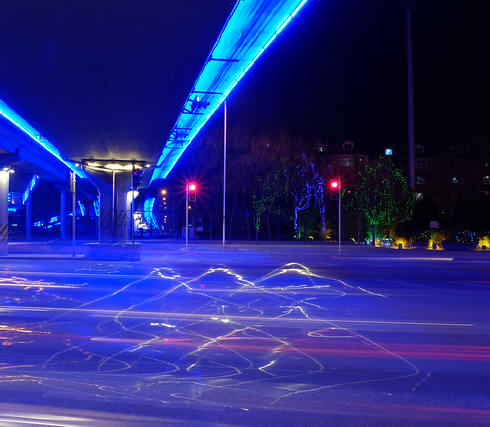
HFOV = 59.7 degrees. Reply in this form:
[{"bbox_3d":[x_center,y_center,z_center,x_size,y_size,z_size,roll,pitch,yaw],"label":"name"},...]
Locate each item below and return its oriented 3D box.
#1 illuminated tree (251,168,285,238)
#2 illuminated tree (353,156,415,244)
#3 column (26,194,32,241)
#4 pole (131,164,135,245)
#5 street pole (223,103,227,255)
[{"bbox_3d":[2.120,-0.880,38.500,3.000,6.720,2.800,0,-1,0],"label":"illuminated tree"},{"bbox_3d":[9.971,-0.858,30.500,4.400,6.430,4.200,0,-1,0],"label":"illuminated tree"},{"bbox_3d":[-20.267,0.305,40.000,0.600,4.550,0.600,0,-1,0],"label":"column"},{"bbox_3d":[-5.366,-0.432,20.500,0.150,3.840,0.150,0,-1,0],"label":"pole"},{"bbox_3d":[-1.220,-2.388,26.300,0.200,9.400,0.200,0,-1,0],"label":"street pole"}]

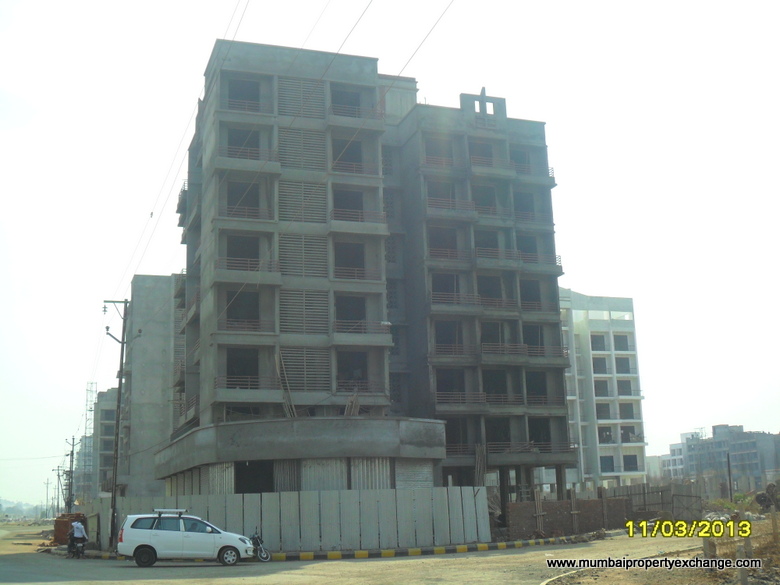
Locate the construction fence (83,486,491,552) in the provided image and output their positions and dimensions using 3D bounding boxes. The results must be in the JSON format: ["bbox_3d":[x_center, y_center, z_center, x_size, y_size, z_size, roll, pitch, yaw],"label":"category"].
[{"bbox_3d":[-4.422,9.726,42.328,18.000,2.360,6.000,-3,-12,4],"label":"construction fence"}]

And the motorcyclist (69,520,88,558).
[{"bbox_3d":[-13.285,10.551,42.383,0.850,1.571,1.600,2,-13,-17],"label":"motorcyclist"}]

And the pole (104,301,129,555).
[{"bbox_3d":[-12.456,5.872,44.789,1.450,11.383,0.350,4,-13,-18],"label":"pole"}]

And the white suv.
[{"bbox_3d":[-6.973,8.414,34.236,4.550,1.900,1.780,1,-13,-6],"label":"white suv"}]

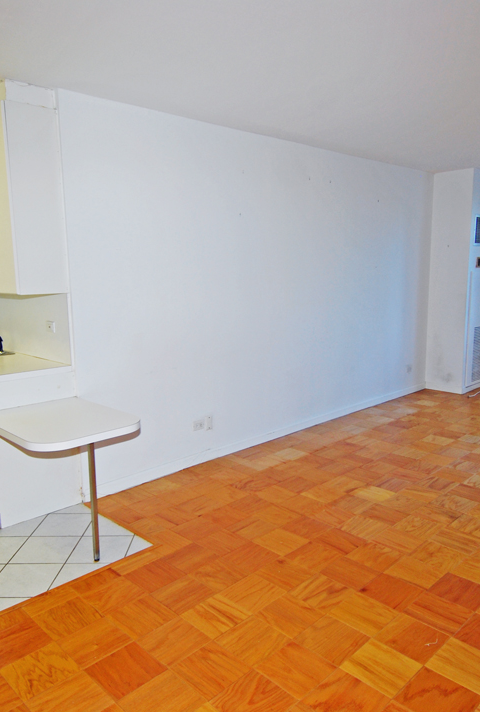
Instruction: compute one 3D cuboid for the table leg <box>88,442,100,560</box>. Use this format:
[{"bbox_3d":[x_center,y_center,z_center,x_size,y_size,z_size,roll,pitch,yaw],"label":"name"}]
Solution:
[{"bbox_3d":[-0.775,0.781,2.818,0.033,0.667,0.033,-9,12,-44],"label":"table leg"}]

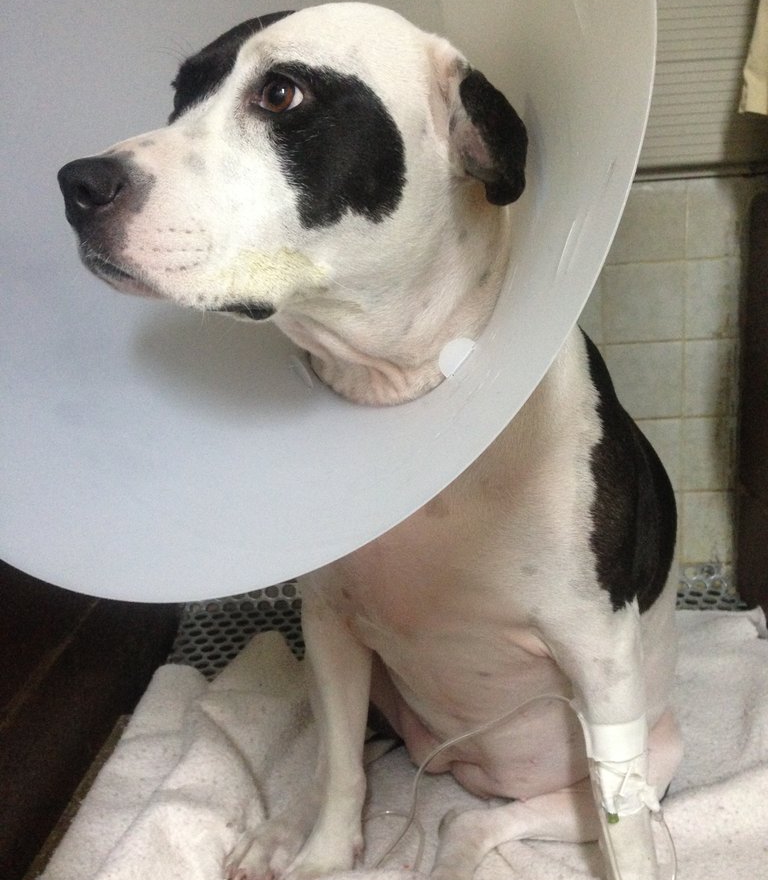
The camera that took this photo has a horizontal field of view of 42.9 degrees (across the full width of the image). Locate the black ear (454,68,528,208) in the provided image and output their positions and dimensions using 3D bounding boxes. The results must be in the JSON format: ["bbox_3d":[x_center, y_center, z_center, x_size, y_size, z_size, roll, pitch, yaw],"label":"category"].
[{"bbox_3d":[0.063,-0.179,0.575,0.047,0.080,0.037,-8,16,37],"label":"black ear"}]

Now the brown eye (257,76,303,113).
[{"bbox_3d":[-0.055,-0.182,0.515,0.025,0.019,0.016,6,16,33],"label":"brown eye"}]

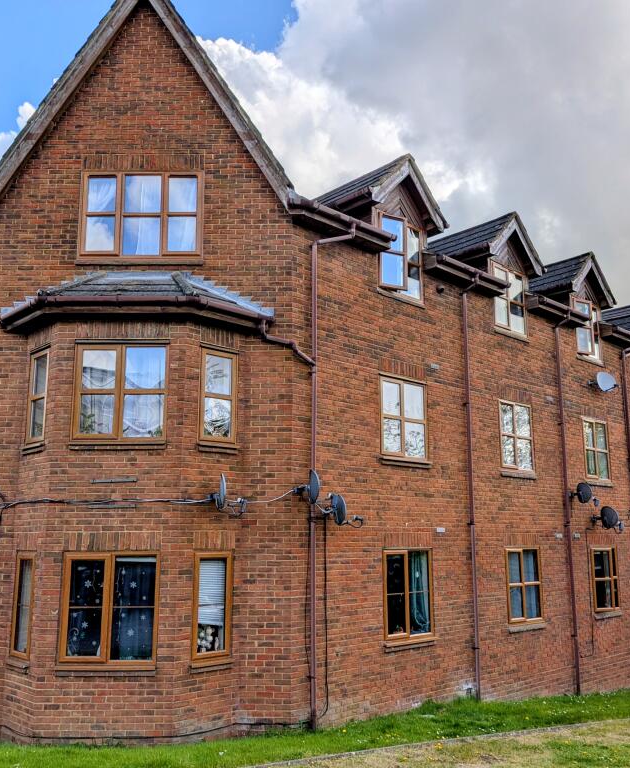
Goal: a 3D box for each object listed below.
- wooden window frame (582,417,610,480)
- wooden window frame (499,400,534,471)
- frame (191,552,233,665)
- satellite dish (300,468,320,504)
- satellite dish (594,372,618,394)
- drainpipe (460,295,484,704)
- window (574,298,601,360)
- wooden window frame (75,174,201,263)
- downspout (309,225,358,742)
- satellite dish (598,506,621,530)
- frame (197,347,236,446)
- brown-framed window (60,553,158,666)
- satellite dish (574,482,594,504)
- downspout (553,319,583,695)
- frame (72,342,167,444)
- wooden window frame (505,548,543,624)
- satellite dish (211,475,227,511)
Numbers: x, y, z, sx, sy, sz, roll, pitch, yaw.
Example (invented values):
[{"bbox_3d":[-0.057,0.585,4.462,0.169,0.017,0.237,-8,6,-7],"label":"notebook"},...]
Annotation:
[{"bbox_3d":[5.982,1.399,15.075,1.030,1.270,0.100,10,-15,-40],"label":"wooden window frame"},{"bbox_3d":[3.654,0.944,12.923,1.015,1.199,0.120,10,-15,-40],"label":"wooden window frame"},{"bbox_3d":[-1.271,2.713,8.698,0.567,1.281,0.120,10,-15,-40],"label":"frame"},{"bbox_3d":[-0.032,1.302,9.019,0.170,0.460,0.450,3,-12,-17],"label":"satellite dish"},{"bbox_3d":[6.183,-0.032,15.111,0.420,0.420,0.280,7,-14,-29],"label":"satellite dish"},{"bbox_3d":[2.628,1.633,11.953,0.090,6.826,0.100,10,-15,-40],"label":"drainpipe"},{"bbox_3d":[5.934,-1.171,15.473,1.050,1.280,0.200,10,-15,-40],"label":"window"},{"bbox_3d":[-2.417,-2.349,9.928,1.684,1.300,0.120,0,-11,0],"label":"wooden window frame"},{"bbox_3d":[0.279,0.999,9.554,0.540,6.778,0.410,10,-15,-40],"label":"downspout"},{"bbox_3d":[5.914,2.701,14.258,0.180,0.490,0.470,3,-12,-17],"label":"satellite dish"},{"bbox_3d":[-1.241,0.160,9.140,0.578,1.215,0.120,10,-15,-42],"label":"frame"},{"bbox_3d":[-2.409,2.636,8.379,1.135,1.282,0.120,0,-11,0],"label":"brown-framed window"},{"bbox_3d":[5.118,2.083,13.509,0.200,0.430,0.430,5,-12,-23],"label":"satellite dish"},{"bbox_3d":[4.925,2.159,13.572,0.130,7.113,0.330,10,-15,-40],"label":"downspout"},{"bbox_3d":[-2.469,0.118,9.022,1.180,1.305,0.120,0,-11,0],"label":"frame"},{"bbox_3d":[3.746,3.582,12.655,1.050,1.270,0.100,10,-15,-40],"label":"wooden window frame"},{"bbox_3d":[-1.172,1.332,8.758,0.170,0.460,0.450,3,-12,-17],"label":"satellite dish"}]

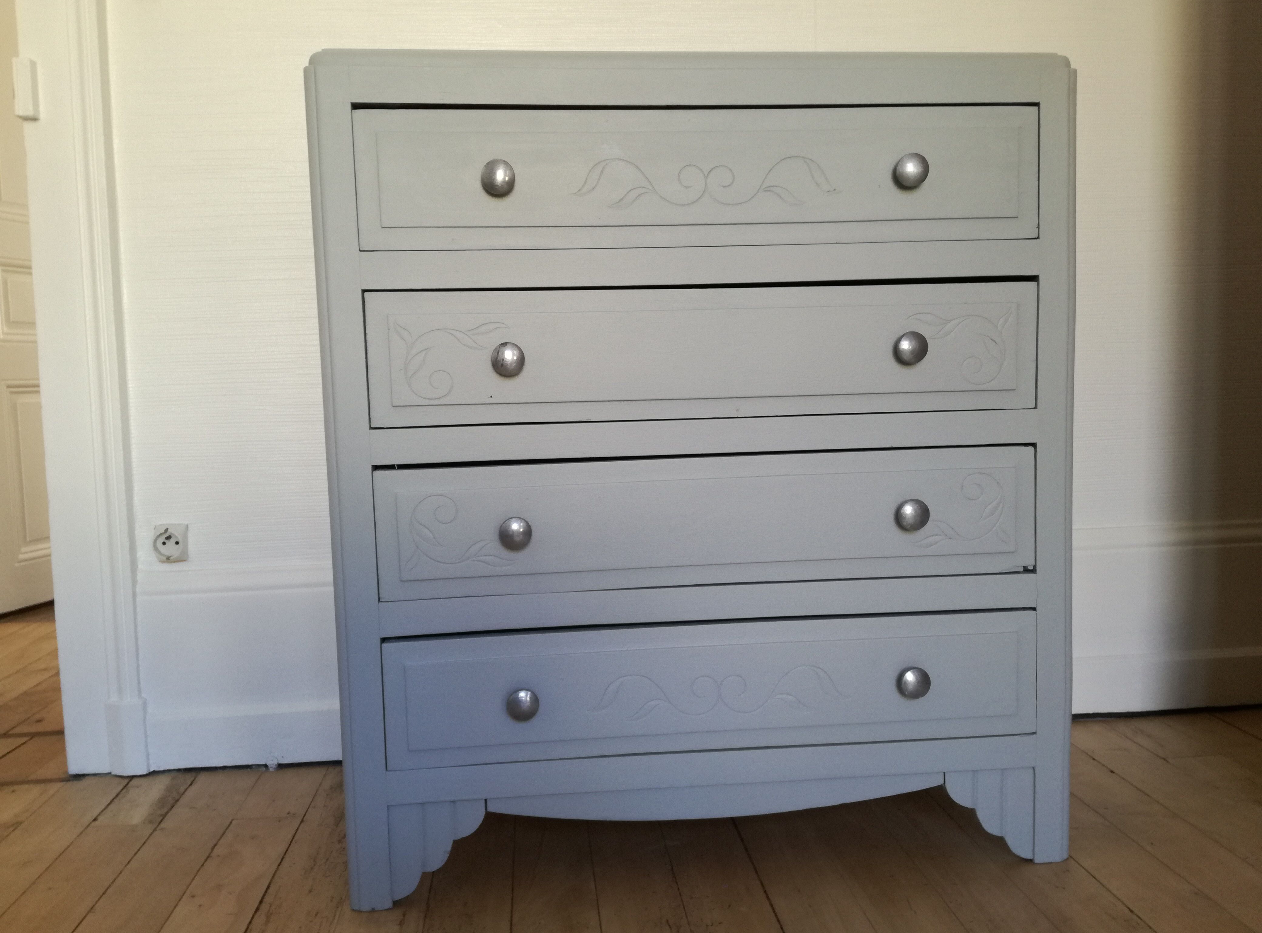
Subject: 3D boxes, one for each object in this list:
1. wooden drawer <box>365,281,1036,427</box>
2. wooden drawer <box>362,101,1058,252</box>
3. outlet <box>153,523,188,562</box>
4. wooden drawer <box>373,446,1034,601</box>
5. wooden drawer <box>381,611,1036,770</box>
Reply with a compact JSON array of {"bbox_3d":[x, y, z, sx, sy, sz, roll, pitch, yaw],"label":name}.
[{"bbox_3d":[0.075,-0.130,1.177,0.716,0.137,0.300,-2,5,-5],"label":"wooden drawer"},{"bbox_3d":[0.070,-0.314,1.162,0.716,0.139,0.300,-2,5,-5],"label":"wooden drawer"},{"bbox_3d":[-0.683,0.115,1.460,0.048,0.055,0.025,-2,5,-5],"label":"outlet"},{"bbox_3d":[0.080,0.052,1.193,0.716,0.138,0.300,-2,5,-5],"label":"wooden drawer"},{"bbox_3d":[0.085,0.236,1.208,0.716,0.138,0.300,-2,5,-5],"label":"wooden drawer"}]

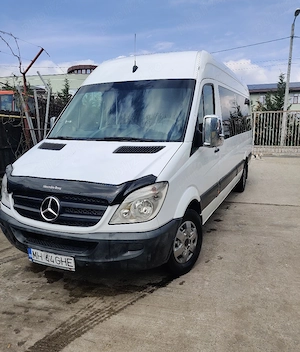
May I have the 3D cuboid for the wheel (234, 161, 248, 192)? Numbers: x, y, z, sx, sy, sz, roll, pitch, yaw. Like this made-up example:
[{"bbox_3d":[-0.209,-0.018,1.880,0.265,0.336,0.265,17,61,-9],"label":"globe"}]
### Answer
[{"bbox_3d":[2.000,0.022,6.751,0.240,0.690,0.690,4,11,25],"label":"wheel"}]

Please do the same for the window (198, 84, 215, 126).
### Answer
[{"bbox_3d":[0.666,-0.734,3.637,0.070,0.680,0.820,-2,9,26],"label":"window"}]

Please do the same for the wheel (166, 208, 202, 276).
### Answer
[{"bbox_3d":[0.309,0.685,3.265,0.240,0.700,0.700,8,13,39],"label":"wheel"}]

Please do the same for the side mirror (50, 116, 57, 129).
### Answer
[{"bbox_3d":[-1.271,-0.616,4.215,0.210,0.340,0.140,4,11,25],"label":"side mirror"}]

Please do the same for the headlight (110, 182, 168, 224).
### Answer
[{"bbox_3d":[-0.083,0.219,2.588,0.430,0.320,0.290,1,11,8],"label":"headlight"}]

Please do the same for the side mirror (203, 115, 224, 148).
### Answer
[{"bbox_3d":[0.679,-0.473,3.321,0.210,0.340,0.140,4,11,25],"label":"side mirror"}]

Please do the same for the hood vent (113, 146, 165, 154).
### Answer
[{"bbox_3d":[-0.100,-0.247,2.957,0.450,0.040,0.150,2,33,11],"label":"hood vent"}]

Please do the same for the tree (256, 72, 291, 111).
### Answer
[{"bbox_3d":[6.758,-3.634,17.139,2.000,4.000,2.000,-1,10,0],"label":"tree"}]

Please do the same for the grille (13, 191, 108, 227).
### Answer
[{"bbox_3d":[-0.848,0.268,2.695,1.080,0.280,0.160,4,11,25],"label":"grille"}]

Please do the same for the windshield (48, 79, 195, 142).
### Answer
[{"bbox_3d":[-0.348,-0.801,3.615,1.740,0.940,0.170,4,-32,25],"label":"windshield"}]

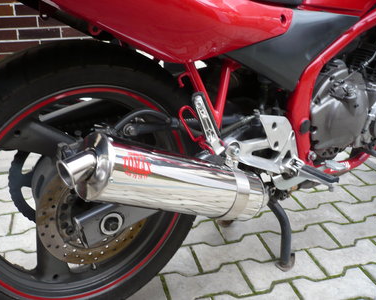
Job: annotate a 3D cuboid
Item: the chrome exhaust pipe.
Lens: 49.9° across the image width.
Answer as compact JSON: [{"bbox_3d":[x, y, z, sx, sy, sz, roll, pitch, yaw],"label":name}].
[{"bbox_3d":[-0.029,0.062,0.772,0.450,0.112,0.112,16,8,-43],"label":"chrome exhaust pipe"}]

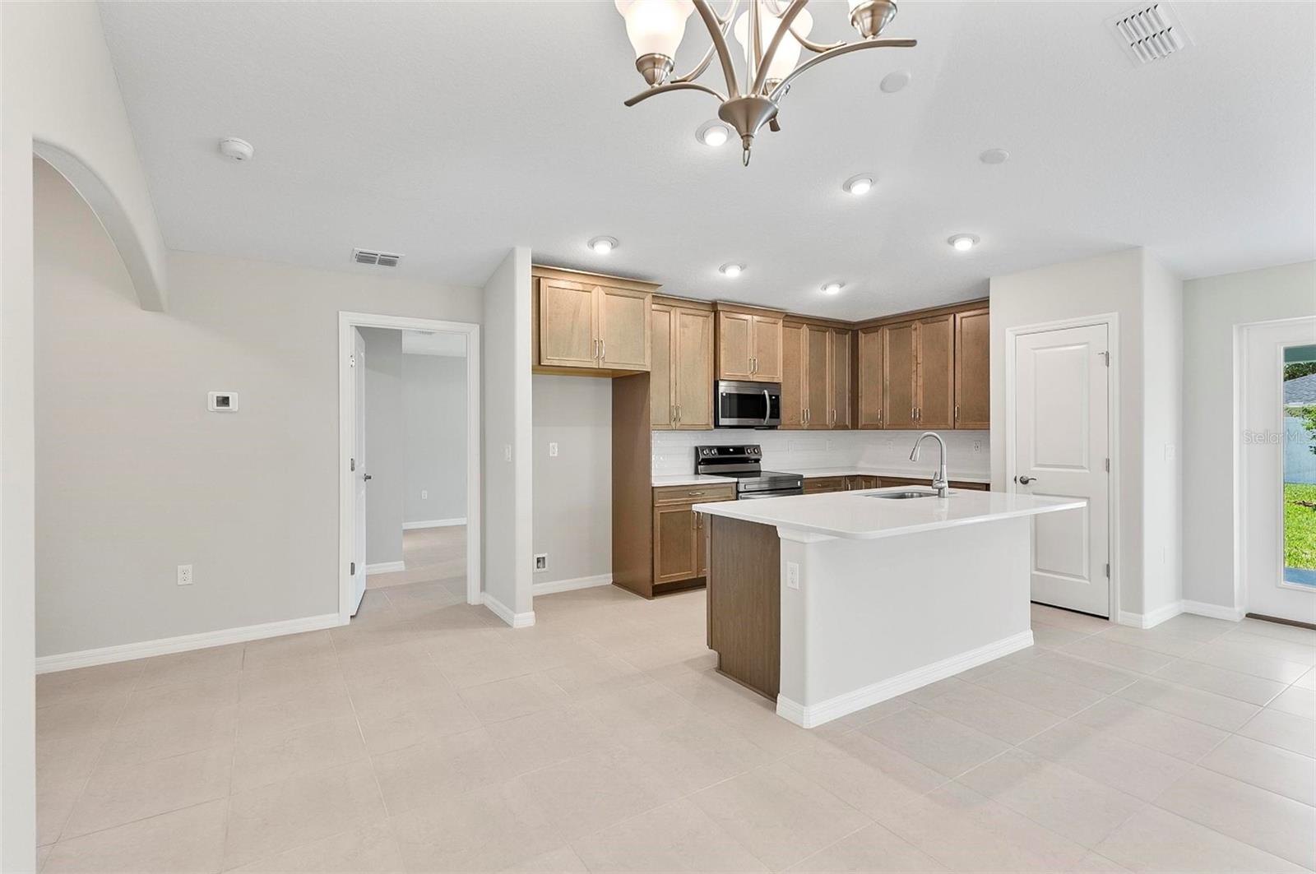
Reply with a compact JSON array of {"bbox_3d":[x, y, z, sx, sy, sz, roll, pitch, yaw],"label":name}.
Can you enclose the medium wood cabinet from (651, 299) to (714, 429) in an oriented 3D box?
[{"bbox_3d":[0.069,-0.612,5.156,0.801,1.098,0.355,0,0,-32],"label":"medium wood cabinet"}]

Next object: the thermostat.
[{"bbox_3d":[-2.684,-0.214,3.606,0.151,0.117,0.027,0,0,-32],"label":"thermostat"}]

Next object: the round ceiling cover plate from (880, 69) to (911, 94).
[{"bbox_3d":[1.158,-1.720,2.840,0.145,0.015,0.145,-6,-10,-1],"label":"round ceiling cover plate"}]

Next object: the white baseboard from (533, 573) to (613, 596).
[{"bbox_3d":[-0.791,1.234,4.813,0.963,0.087,0.015,0,0,-32],"label":"white baseboard"}]

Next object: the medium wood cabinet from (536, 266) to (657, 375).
[{"bbox_3d":[-0.614,-0.844,4.571,1.060,0.670,0.635,0,0,-32],"label":"medium wood cabinet"}]

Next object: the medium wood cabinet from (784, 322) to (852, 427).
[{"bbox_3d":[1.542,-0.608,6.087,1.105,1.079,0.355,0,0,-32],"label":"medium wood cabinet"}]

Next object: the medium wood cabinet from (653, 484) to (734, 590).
[{"bbox_3d":[0.171,0.833,5.079,0.865,0.878,0.610,0,0,-32],"label":"medium wood cabinet"}]

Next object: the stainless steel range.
[{"bbox_3d":[0.853,0.681,5.450,0.775,1.188,0.654,0,0,-32],"label":"stainless steel range"}]

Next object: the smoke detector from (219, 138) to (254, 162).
[{"bbox_3d":[-1.930,-1.320,2.675,0.137,0.046,0.137,0,-10,-32],"label":"smoke detector"}]

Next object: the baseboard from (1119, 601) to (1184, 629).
[{"bbox_3d":[3.456,1.219,4.077,0.700,0.089,0.152,0,0,-32],"label":"baseboard"}]

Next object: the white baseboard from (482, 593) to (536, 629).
[{"bbox_3d":[-1.075,1.234,4.211,0.143,0.089,0.695,0,0,-32],"label":"white baseboard"}]

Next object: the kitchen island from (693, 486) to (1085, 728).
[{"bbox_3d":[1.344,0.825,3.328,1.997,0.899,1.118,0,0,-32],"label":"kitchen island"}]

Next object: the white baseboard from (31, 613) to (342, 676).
[{"bbox_3d":[-2.773,1.237,3.543,1.525,0.087,0.015,0,0,-32],"label":"white baseboard"}]

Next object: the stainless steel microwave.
[{"bbox_3d":[0.753,-0.284,5.541,0.763,0.433,0.426,0,0,-32],"label":"stainless steel microwave"}]

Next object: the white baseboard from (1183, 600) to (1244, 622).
[{"bbox_3d":[3.929,1.217,4.124,0.170,0.089,0.295,0,0,-32],"label":"white baseboard"}]

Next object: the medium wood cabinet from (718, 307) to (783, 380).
[{"bbox_3d":[0.756,-0.840,5.549,0.778,0.654,0.426,0,0,-32],"label":"medium wood cabinet"}]

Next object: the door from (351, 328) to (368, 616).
[{"bbox_3d":[-2.308,0.250,4.494,0.040,2.035,0.762,0,0,-22],"label":"door"}]

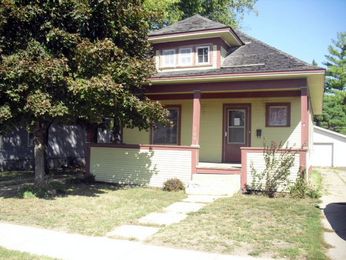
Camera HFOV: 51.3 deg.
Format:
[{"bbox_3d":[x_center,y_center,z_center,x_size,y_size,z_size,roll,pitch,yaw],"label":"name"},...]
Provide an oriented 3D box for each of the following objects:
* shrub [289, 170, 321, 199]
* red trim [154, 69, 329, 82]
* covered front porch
[{"bbox_3d":[3.664,1.520,9.888,0.822,0.740,0.688,0,-1,22],"label":"shrub"},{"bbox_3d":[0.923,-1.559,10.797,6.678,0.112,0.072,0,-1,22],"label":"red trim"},{"bbox_3d":[0.788,0.227,12.589,7.396,3.339,2.496,0,-1,22],"label":"covered front porch"}]

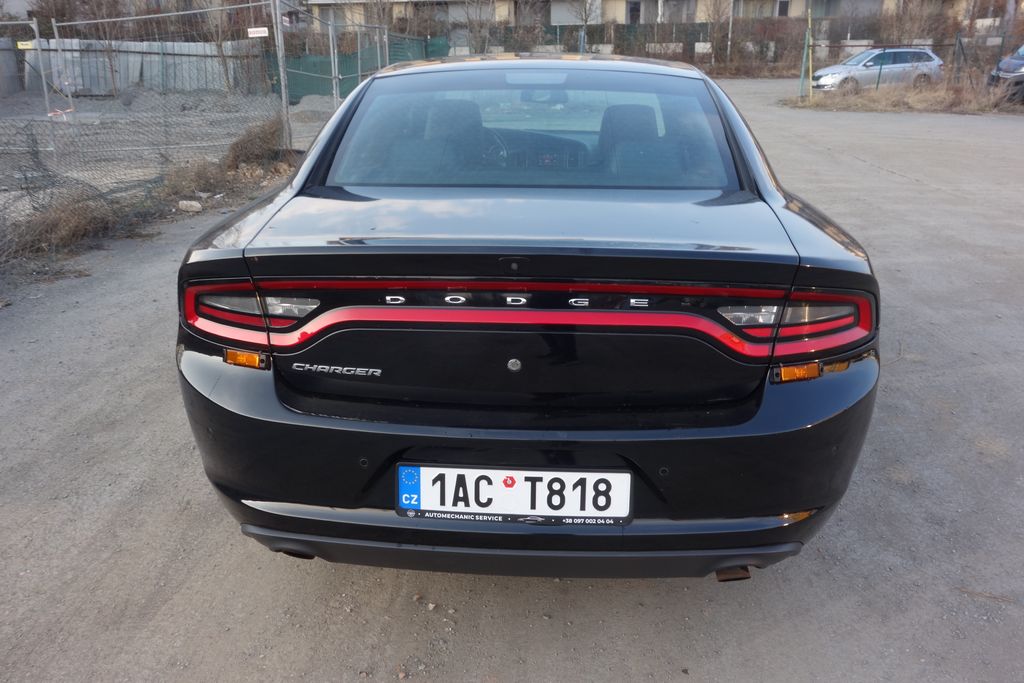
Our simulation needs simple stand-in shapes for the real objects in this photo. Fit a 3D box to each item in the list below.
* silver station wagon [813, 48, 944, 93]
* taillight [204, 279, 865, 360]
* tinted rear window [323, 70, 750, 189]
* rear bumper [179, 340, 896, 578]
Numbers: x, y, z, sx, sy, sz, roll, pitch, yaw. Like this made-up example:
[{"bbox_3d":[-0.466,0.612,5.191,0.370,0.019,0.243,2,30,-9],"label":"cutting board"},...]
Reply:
[{"bbox_3d":[13.483,-9.949,29.378,4.700,1.470,1.820,-3,20,-8],"label":"silver station wagon"},{"bbox_3d":[0.016,-0.074,1.831,1.700,0.210,0.270,1,20,3],"label":"taillight"},{"bbox_3d":[0.059,-0.679,2.510,1.200,0.110,0.690,1,47,3],"label":"tinted rear window"},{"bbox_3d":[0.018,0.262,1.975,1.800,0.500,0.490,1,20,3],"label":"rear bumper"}]

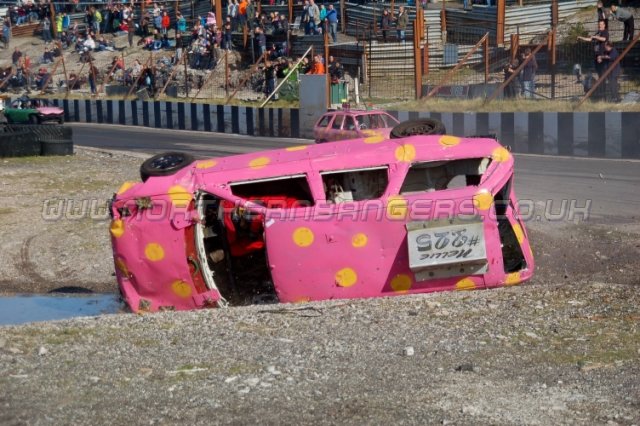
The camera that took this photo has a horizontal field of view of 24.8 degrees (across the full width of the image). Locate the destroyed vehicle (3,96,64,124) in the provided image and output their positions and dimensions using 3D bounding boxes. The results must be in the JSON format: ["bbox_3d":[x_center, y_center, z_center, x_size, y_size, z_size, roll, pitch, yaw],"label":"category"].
[{"bbox_3d":[-15.050,-5.270,76.000,1.620,1.360,3.750,-6,7,-44],"label":"destroyed vehicle"}]

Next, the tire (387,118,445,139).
[{"bbox_3d":[1.045,-0.810,15.450,0.590,0.180,0.590,-5,25,2],"label":"tire"}]

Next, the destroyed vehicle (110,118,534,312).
[{"bbox_3d":[-0.072,0.208,15.058,4.420,1.720,1.460,-6,26,13],"label":"destroyed vehicle"}]

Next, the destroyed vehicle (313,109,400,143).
[{"bbox_3d":[1.470,-2.360,44.500,1.690,1.430,4.300,-3,6,-27],"label":"destroyed vehicle"}]

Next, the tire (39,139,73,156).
[{"bbox_3d":[-8.110,-2.000,45.000,1.050,0.390,1.050,-2,5,-10],"label":"tire"}]

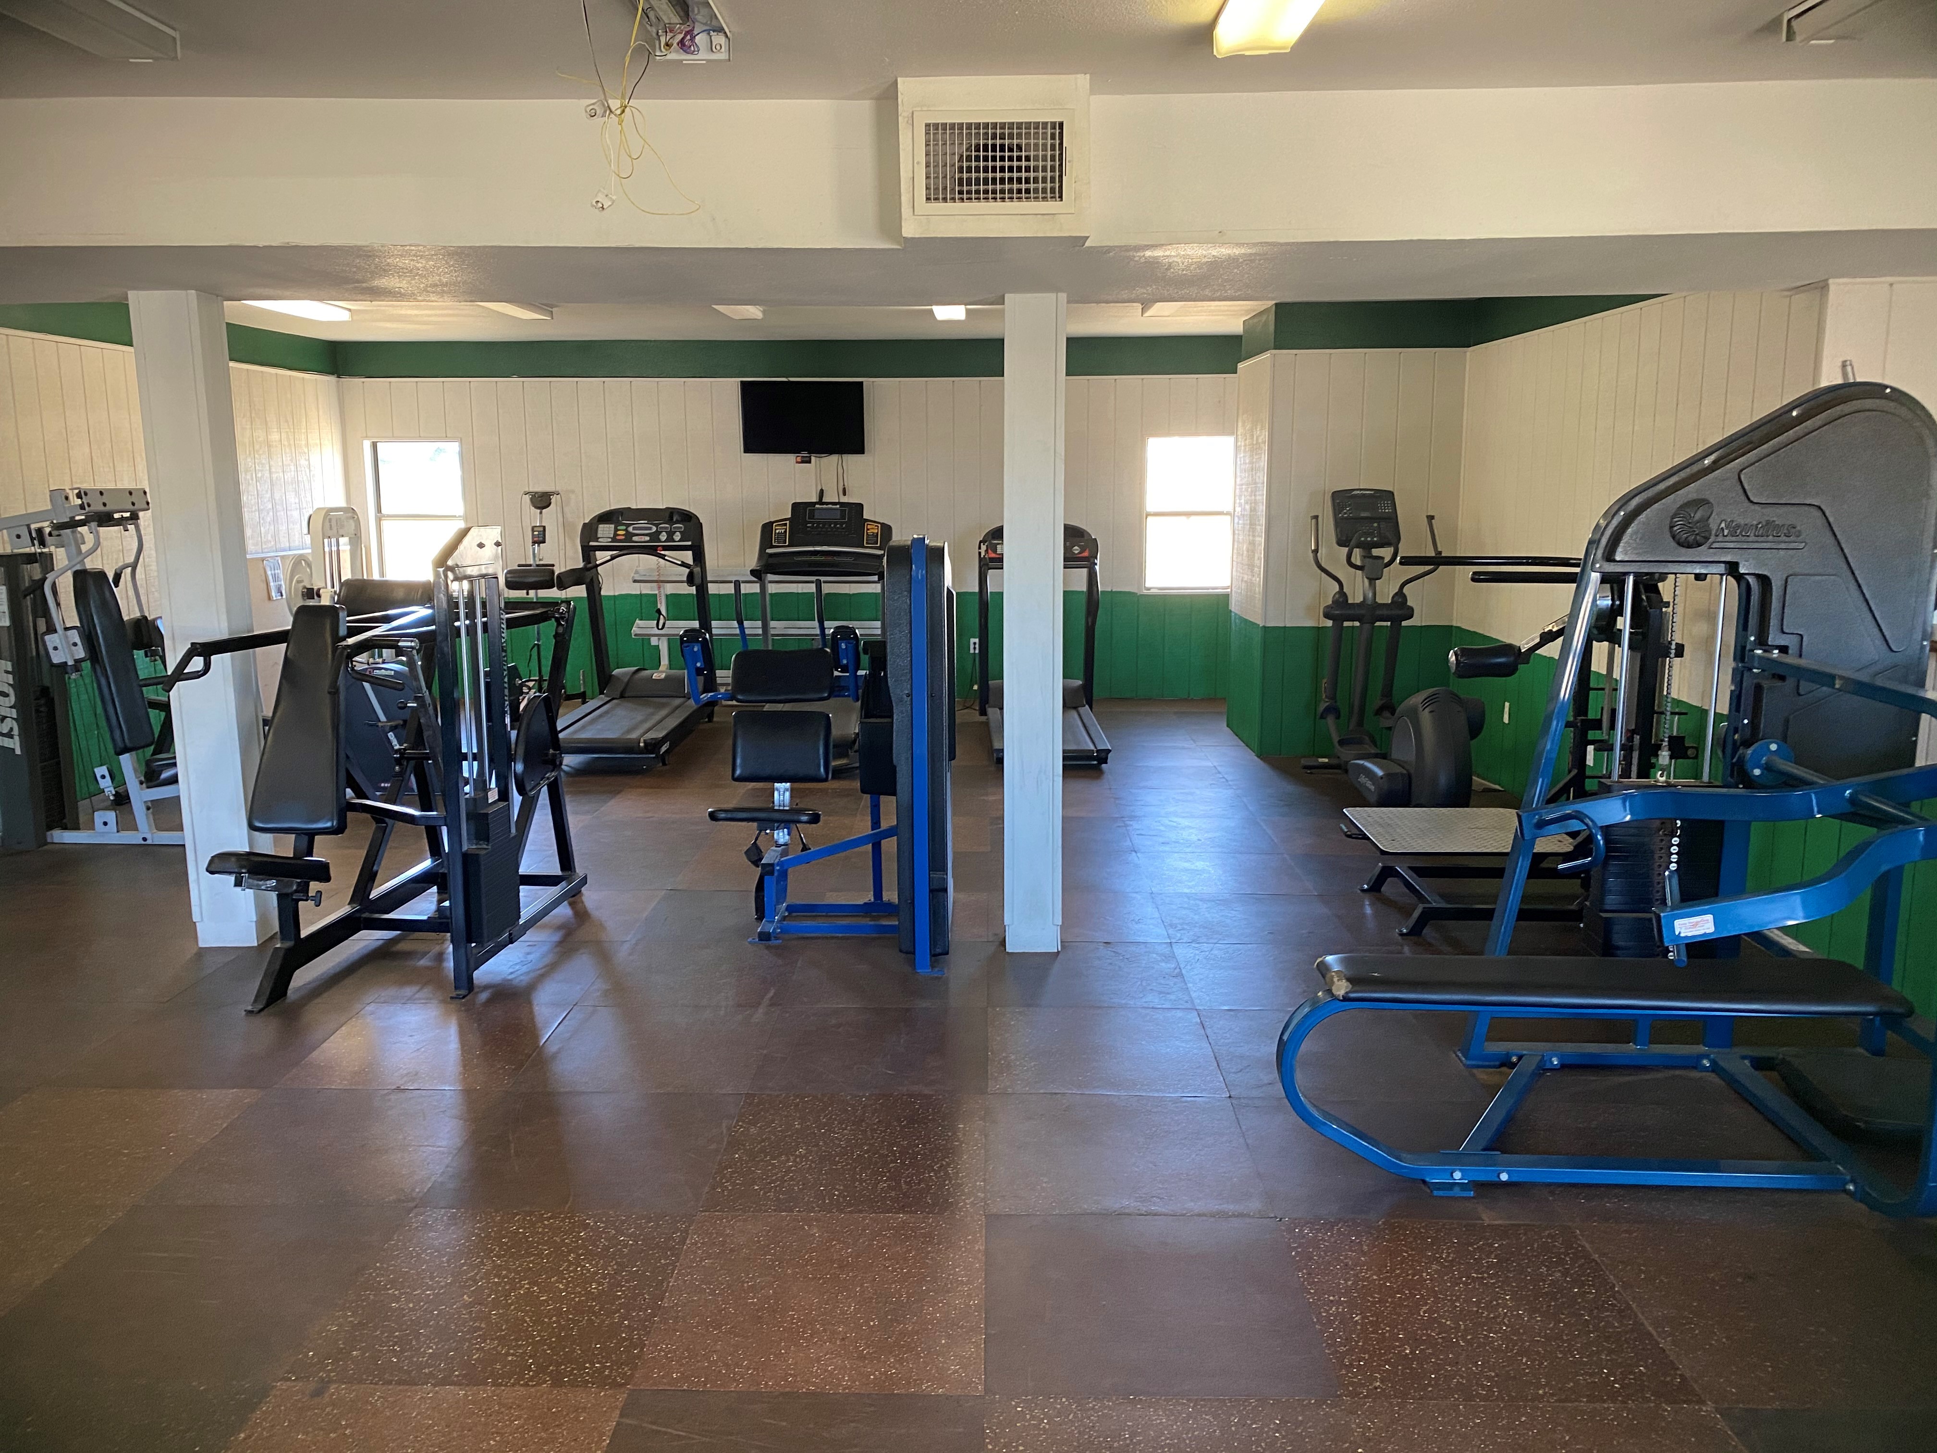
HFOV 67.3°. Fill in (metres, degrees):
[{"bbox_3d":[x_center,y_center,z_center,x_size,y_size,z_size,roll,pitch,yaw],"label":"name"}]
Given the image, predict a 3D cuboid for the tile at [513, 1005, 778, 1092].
[{"bbox_3d":[-0.859,0.880,3.985,0.610,0.014,0.610,0,10,1],"label":"tile"}]

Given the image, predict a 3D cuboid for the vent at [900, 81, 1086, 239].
[{"bbox_3d":[0.064,-1.333,3.462,0.445,0.348,0.175,0,10,1],"label":"vent"}]

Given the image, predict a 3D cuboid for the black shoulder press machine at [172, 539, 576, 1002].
[{"bbox_3d":[-2.031,0.040,5.135,0.990,1.490,1.460,1,10,6],"label":"black shoulder press machine"}]

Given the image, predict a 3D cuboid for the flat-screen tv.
[{"bbox_3d":[-1.200,-2.251,10.633,0.895,0.515,0.070,0,13,1],"label":"flat-screen tv"}]

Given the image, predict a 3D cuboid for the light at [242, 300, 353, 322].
[{"bbox_3d":[-3.502,-2.167,7.457,0.180,0.080,1.220,0,10,1],"label":"light"}]

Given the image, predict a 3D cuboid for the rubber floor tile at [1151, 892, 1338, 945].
[{"bbox_3d":[0.990,0.686,5.150,0.610,0.014,0.610,0,10,1],"label":"rubber floor tile"}]

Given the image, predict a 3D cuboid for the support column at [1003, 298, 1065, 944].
[{"bbox_3d":[0.212,-0.305,4.707,0.190,2.095,0.195,0,10,1],"label":"support column"}]

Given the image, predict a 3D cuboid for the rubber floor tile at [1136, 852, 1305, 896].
[{"bbox_3d":[1.005,0.584,5.767,0.610,0.012,0.610,0,10,1],"label":"rubber floor tile"}]

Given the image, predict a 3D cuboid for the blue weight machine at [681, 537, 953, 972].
[{"bbox_3d":[-0.509,0.026,4.991,0.945,1.345,1.050,0,10,1],"label":"blue weight machine"}]

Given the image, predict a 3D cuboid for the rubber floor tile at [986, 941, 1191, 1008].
[{"bbox_3d":[0.372,0.786,4.576,0.610,0.012,0.610,0,10,1],"label":"rubber floor tile"}]

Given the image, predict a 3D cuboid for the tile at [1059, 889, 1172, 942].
[{"bbox_3d":[0.380,0.682,5.160,0.610,0.014,0.610,0,10,1],"label":"tile"}]

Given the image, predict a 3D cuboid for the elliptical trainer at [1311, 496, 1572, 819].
[{"bbox_3d":[2.229,-0.416,7.523,0.720,1.610,1.950,0,10,-1],"label":"elliptical trainer"}]

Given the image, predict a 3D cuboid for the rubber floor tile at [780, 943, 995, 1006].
[{"bbox_3d":[-0.238,0.783,4.587,0.610,0.012,0.610,0,10,1],"label":"rubber floor tile"}]

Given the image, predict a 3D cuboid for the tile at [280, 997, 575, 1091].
[{"bbox_3d":[-1.469,0.880,4.008,0.610,0.012,0.610,0,10,1],"label":"tile"}]

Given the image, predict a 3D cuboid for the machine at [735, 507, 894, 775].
[{"bbox_3d":[-0.953,-0.666,9.237,0.930,1.500,1.950,0,10,1],"label":"machine"}]

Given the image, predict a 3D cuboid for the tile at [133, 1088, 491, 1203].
[{"bbox_3d":[-1.591,1.055,3.667,0.655,0.012,0.655,0,10,1],"label":"tile"}]

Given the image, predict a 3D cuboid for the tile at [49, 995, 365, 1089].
[{"bbox_3d":[-2.235,0.940,4.322,0.655,0.012,0.655,0,10,1],"label":"tile"}]

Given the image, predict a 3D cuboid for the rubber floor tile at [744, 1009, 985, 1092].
[{"bbox_3d":[-0.270,0.953,4.292,0.655,0.012,0.655,0,10,1],"label":"rubber floor tile"}]

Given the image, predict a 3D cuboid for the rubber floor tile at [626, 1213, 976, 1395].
[{"bbox_3d":[-0.272,1.090,2.783,0.610,0.012,0.610,0,10,1],"label":"rubber floor tile"}]

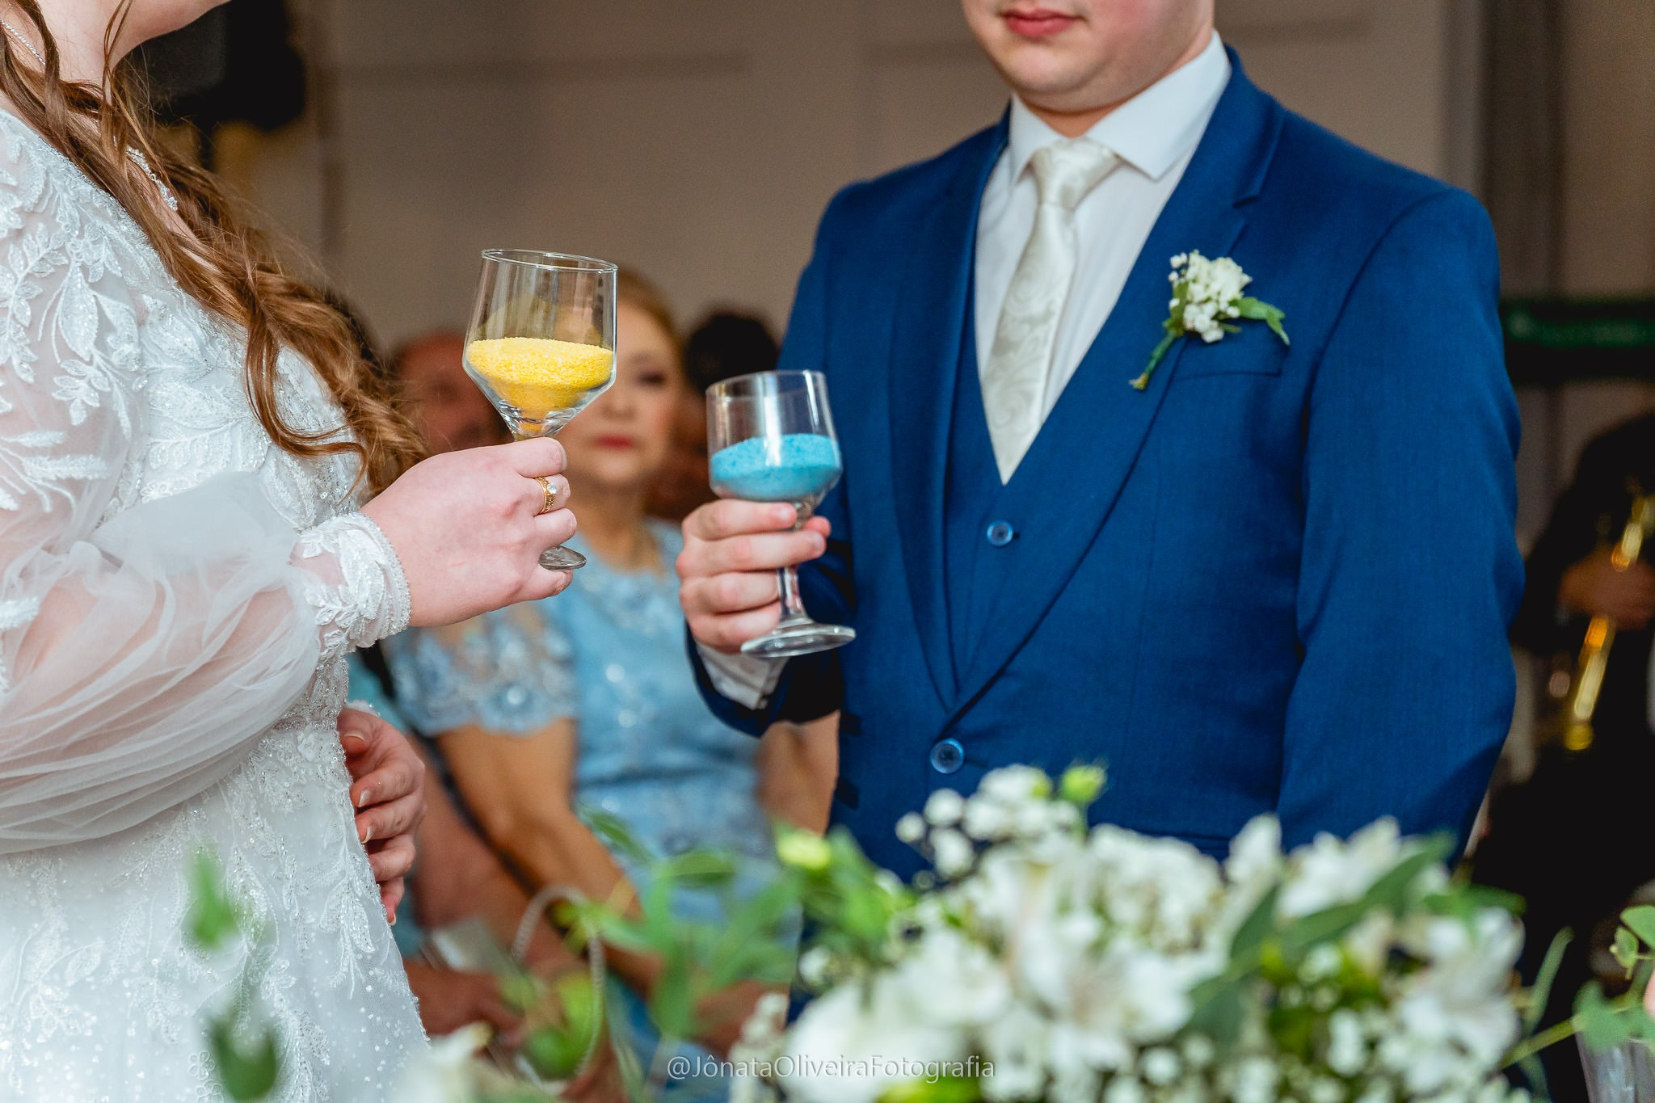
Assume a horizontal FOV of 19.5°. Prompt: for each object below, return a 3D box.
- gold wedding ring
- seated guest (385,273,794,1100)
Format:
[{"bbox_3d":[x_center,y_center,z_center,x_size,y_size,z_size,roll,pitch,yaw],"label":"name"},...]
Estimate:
[{"bbox_3d":[-0.139,-0.027,2.339,0.005,0.021,0.022,-9,-20,-33],"label":"gold wedding ring"},{"bbox_3d":[-0.182,0.359,4.901,0.500,1.260,0.750,-1,7,-10],"label":"seated guest"}]

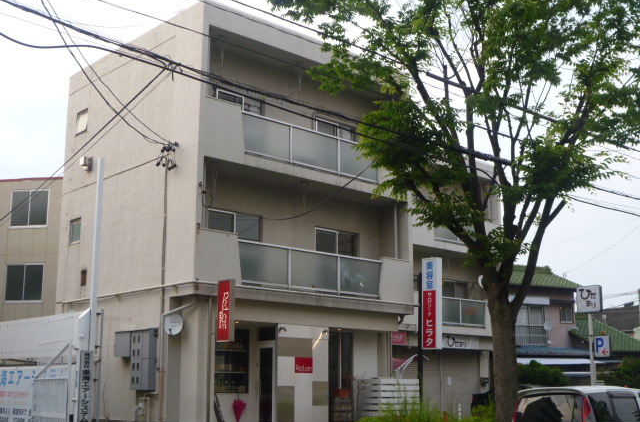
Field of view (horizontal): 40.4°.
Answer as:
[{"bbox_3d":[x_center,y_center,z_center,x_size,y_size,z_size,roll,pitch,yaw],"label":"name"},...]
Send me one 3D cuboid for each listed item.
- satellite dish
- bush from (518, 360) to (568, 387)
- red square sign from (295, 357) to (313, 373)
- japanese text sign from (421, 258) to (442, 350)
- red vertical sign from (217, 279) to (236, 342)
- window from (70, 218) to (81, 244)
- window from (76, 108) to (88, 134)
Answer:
[{"bbox_3d":[-3.074,2.409,18.362,0.430,0.470,0.250,-2,-12,8],"label":"satellite dish"},{"bbox_3d":[7.104,5.831,27.872,1.800,2.100,1.600,11,-16,-41],"label":"bush"},{"bbox_3d":[-0.359,3.523,19.810,0.538,0.346,0.030,11,-16,-41],"label":"red square sign"},{"bbox_3d":[2.780,2.310,21.537,0.206,2.253,0.464,11,-16,-41],"label":"japanese text sign"},{"bbox_3d":[-1.887,2.022,17.549,0.118,1.216,0.434,11,-16,-41],"label":"red vertical sign"},{"bbox_3d":[-6.188,0.529,22.099,0.100,0.611,0.518,11,-16,-41],"label":"window"},{"bbox_3d":[-6.179,-2.308,22.702,0.100,0.614,0.592,11,-16,-41],"label":"window"}]

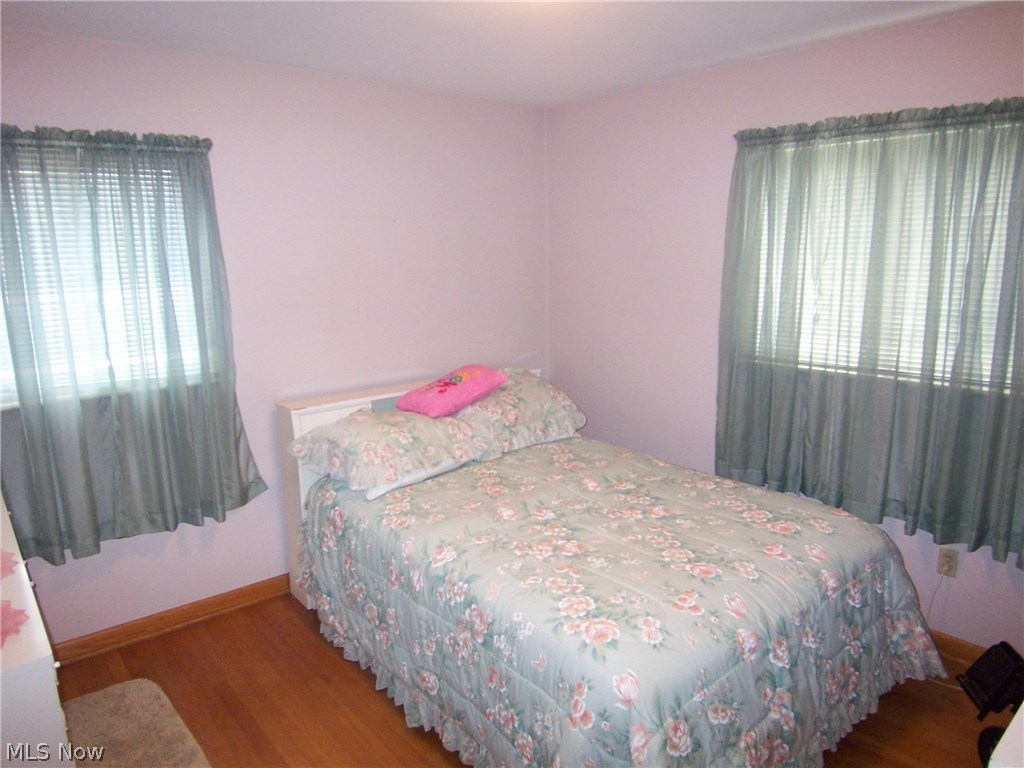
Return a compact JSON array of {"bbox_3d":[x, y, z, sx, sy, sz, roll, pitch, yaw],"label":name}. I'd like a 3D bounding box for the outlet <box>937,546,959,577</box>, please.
[{"bbox_3d":[1.700,0.695,2.650,0.013,0.114,0.070,-10,15,-38],"label":"outlet"}]

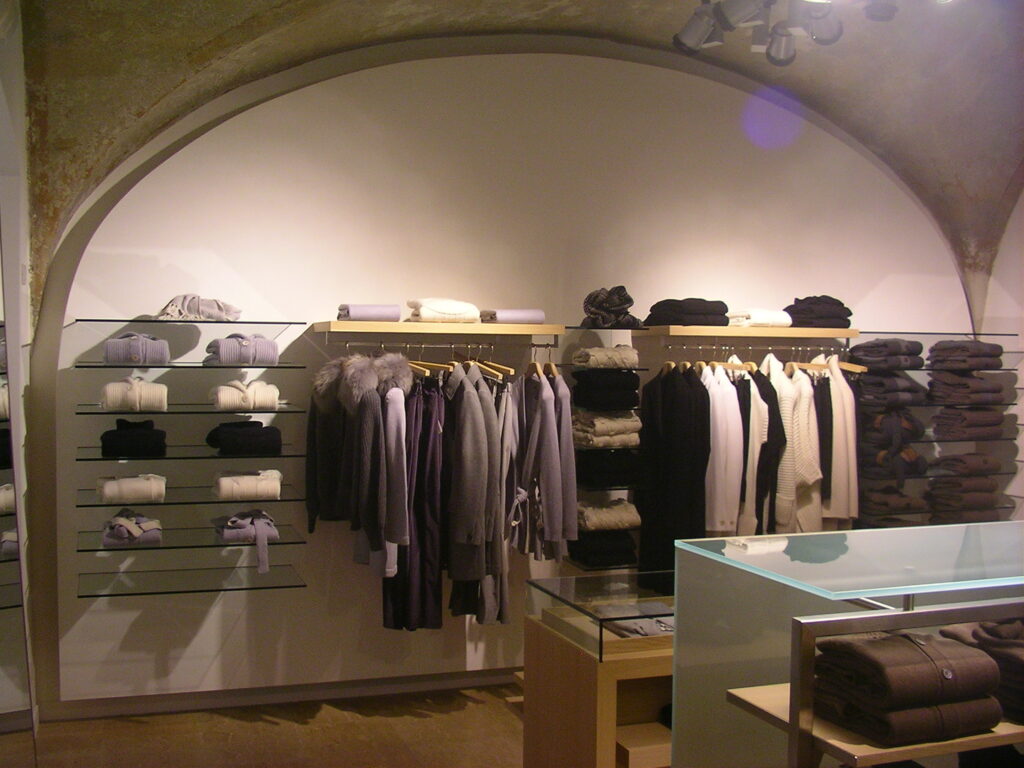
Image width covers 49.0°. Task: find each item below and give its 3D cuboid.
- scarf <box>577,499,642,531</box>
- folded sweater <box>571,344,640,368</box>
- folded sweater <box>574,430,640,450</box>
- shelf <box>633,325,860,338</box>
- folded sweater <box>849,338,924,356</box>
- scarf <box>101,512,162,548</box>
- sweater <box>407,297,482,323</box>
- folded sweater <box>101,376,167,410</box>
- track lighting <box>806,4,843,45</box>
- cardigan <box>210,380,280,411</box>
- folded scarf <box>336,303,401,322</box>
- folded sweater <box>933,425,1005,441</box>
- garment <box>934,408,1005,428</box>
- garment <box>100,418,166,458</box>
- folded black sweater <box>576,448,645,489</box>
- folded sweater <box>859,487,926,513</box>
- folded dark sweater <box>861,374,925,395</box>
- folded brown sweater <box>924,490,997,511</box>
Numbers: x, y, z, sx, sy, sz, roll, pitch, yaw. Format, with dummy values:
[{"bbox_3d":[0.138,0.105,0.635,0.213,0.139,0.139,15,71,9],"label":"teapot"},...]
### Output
[{"bbox_3d":[0.420,0.585,5.165,0.255,0.100,0.270,0,3,-19],"label":"scarf"},{"bbox_3d":[0.415,-0.126,5.071,0.237,0.100,0.261,0,3,-20],"label":"folded sweater"},{"bbox_3d":[0.416,0.239,5.053,0.235,0.069,0.265,0,3,-20],"label":"folded sweater"},{"bbox_3d":[1.120,-0.248,5.441,1.002,0.042,0.431,0,3,-19],"label":"shelf"},{"bbox_3d":[1.836,-0.181,5.529,0.230,0.081,0.280,0,3,-20],"label":"folded sweater"},{"bbox_3d":[-1.438,0.540,4.235,0.210,0.105,0.250,0,3,-22],"label":"scarf"},{"bbox_3d":[-0.304,-0.316,4.905,0.267,0.100,0.267,0,3,-19],"label":"sweater"},{"bbox_3d":[-1.435,0.034,4.261,0.230,0.115,0.270,0,3,-23],"label":"folded sweater"},{"bbox_3d":[1.013,-1.169,3.650,0.110,0.115,0.150,3,-13,29],"label":"track lighting"},{"bbox_3d":[-1.089,0.043,4.602,0.244,0.110,0.270,0,3,-19],"label":"cardigan"},{"bbox_3d":[-0.607,-0.300,4.749,0.212,0.071,0.270,0,3,-19],"label":"folded scarf"},{"bbox_3d":[2.226,0.223,5.515,0.230,0.066,0.250,0,3,-19],"label":"folded sweater"},{"bbox_3d":[2.329,0.171,5.754,0.240,0.082,0.261,0,3,-20],"label":"garment"},{"bbox_3d":[-1.433,0.197,4.239,0.230,0.127,0.270,0,3,-21],"label":"garment"},{"bbox_3d":[0.422,0.372,5.063,0.240,0.157,0.265,0,3,-20],"label":"folded black sweater"},{"bbox_3d":[1.876,0.571,5.581,0.240,0.096,0.265,0,3,-20],"label":"folded sweater"},{"bbox_3d":[1.910,-0.002,5.713,0.226,0.080,0.270,0,2,-19],"label":"folded dark sweater"},{"bbox_3d":[2.291,0.594,5.747,0.259,0.068,0.250,0,3,-19],"label":"folded brown sweater"}]

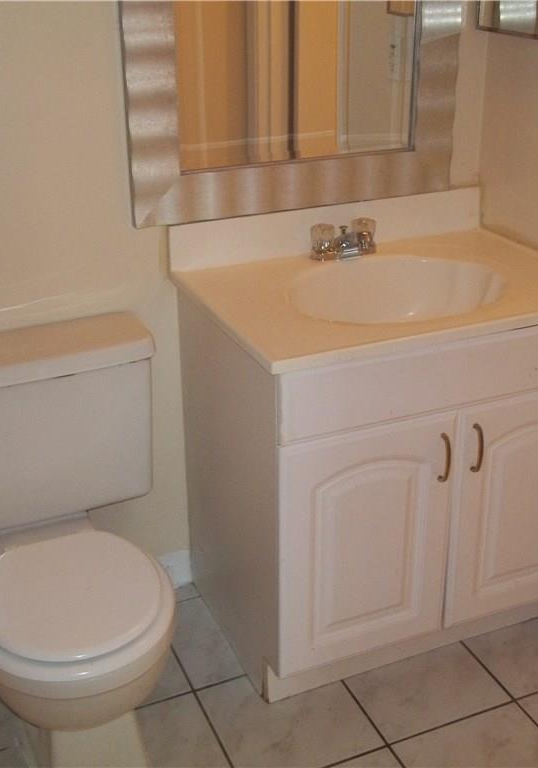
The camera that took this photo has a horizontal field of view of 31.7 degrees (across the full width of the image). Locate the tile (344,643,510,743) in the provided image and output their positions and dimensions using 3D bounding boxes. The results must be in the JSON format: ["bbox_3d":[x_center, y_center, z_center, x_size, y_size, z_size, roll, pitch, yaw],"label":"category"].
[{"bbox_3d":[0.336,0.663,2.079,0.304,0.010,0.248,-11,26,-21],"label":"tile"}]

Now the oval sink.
[{"bbox_3d":[0.264,-0.140,1.969,0.467,0.134,0.377,-11,26,-21],"label":"oval sink"}]

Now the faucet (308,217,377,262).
[{"bbox_3d":[0.179,-0.321,2.113,0.155,0.076,0.105,-11,26,-21],"label":"faucet"}]

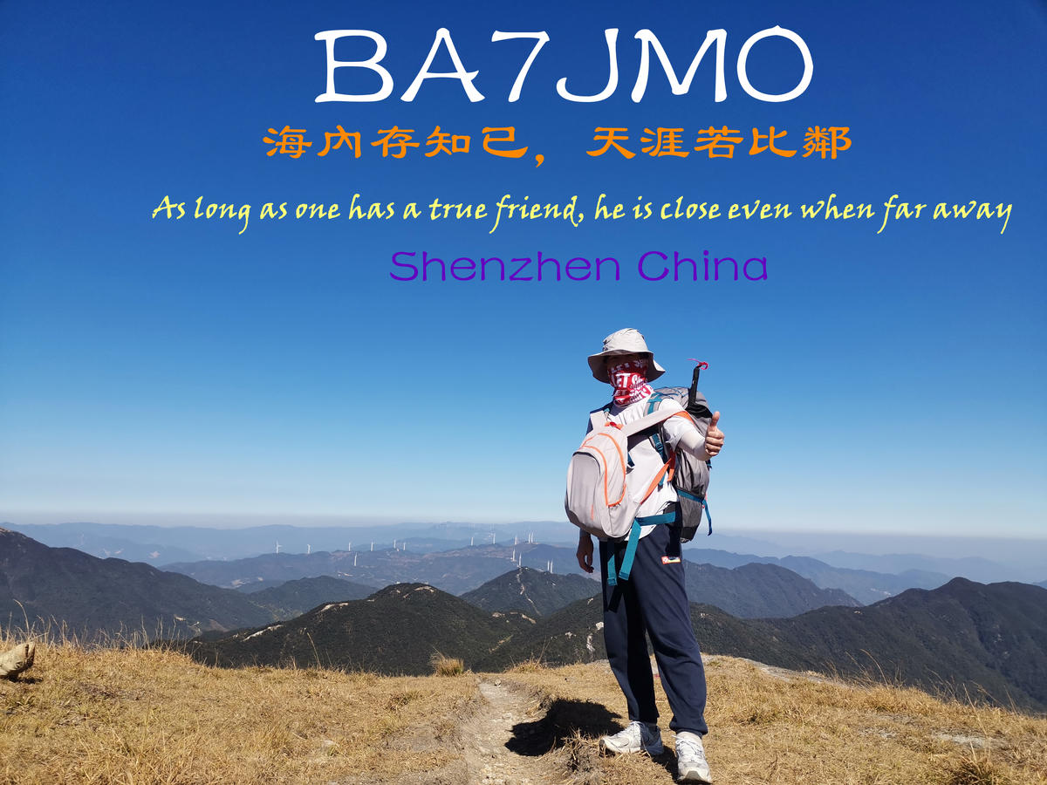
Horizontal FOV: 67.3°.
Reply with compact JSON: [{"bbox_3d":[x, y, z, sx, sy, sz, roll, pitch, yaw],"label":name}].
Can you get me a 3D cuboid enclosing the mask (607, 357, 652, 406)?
[{"bbox_3d":[0.439,-0.045,3.258,0.165,0.190,0.190,-3,-10,25],"label":"mask"}]

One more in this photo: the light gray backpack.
[{"bbox_3d":[0.372,0.327,3.088,0.300,0.510,0.340,9,-12,-39],"label":"light gray backpack"}]

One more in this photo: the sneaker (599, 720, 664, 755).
[{"bbox_3d":[0.440,1.400,3.183,0.275,0.125,0.105,4,-9,-18],"label":"sneaker"}]

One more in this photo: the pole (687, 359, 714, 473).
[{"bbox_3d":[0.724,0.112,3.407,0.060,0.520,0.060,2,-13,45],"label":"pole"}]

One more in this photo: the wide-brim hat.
[{"bbox_3d":[0.429,-0.154,3.275,0.330,0.175,0.340,1,-9,0],"label":"wide-brim hat"}]

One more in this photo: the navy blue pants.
[{"bbox_3d":[0.514,0.895,3.182,0.420,0.890,0.300,-6,-12,39],"label":"navy blue pants"}]

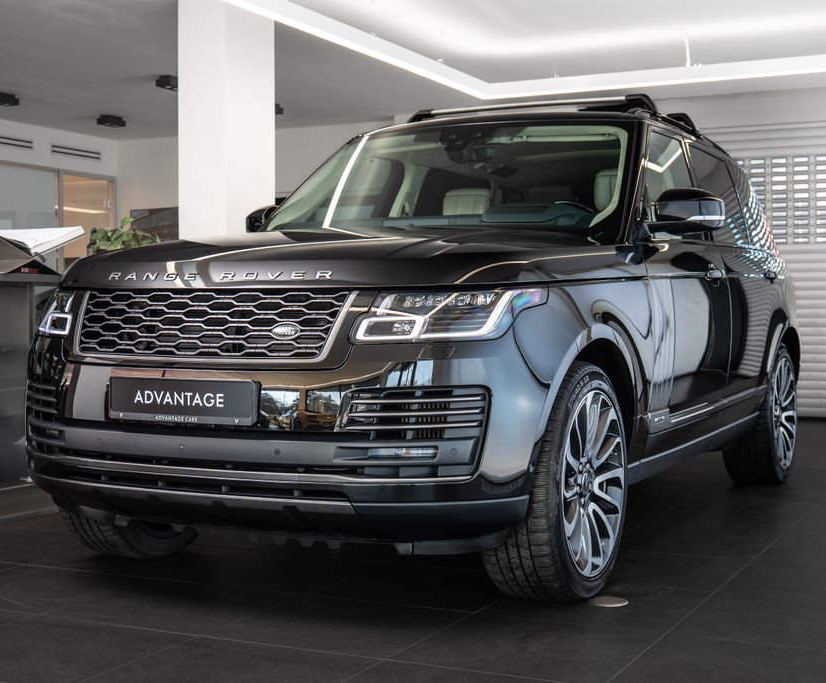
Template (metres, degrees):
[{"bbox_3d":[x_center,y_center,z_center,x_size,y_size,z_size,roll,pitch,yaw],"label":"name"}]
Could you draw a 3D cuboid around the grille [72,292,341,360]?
[{"bbox_3d":[-0.644,-0.052,3.799,0.950,0.200,0.110,0,-17,27],"label":"grille"}]

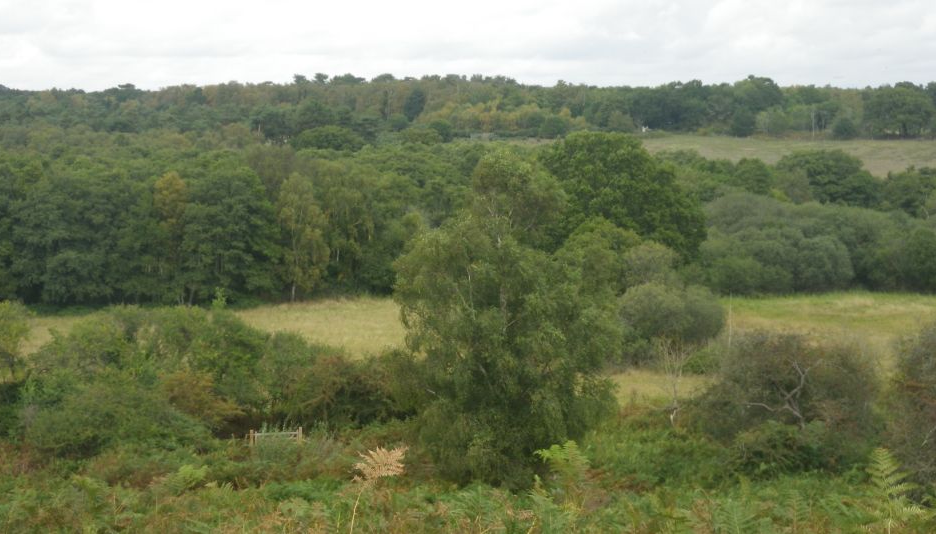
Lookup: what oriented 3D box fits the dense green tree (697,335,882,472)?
[{"bbox_3d":[14.640,6.110,72.000,8.669,6.363,7.600,0,6,0],"label":"dense green tree"}]

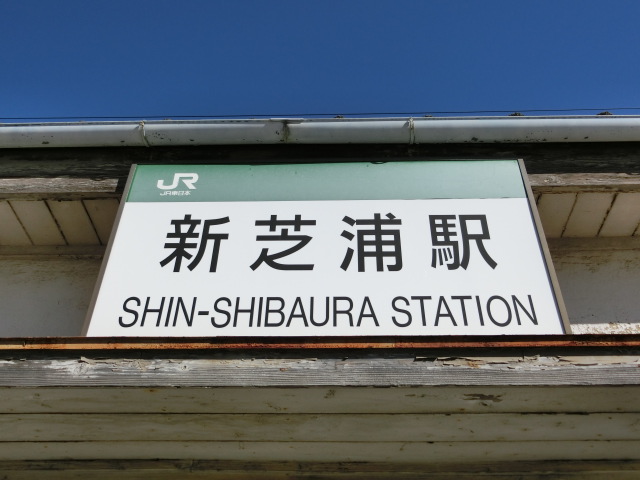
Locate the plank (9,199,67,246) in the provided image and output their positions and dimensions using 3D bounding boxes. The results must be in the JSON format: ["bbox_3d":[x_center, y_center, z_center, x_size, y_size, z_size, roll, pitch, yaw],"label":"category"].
[{"bbox_3d":[-1.327,-0.082,2.979,0.168,0.020,0.326,0,-40,2],"label":"plank"}]

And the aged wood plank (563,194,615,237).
[{"bbox_3d":[1.222,-0.117,2.871,0.168,0.020,0.308,0,-40,2],"label":"aged wood plank"}]

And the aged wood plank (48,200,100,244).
[{"bbox_3d":[-1.157,-0.083,2.974,0.168,0.020,0.326,0,-40,2],"label":"aged wood plank"}]

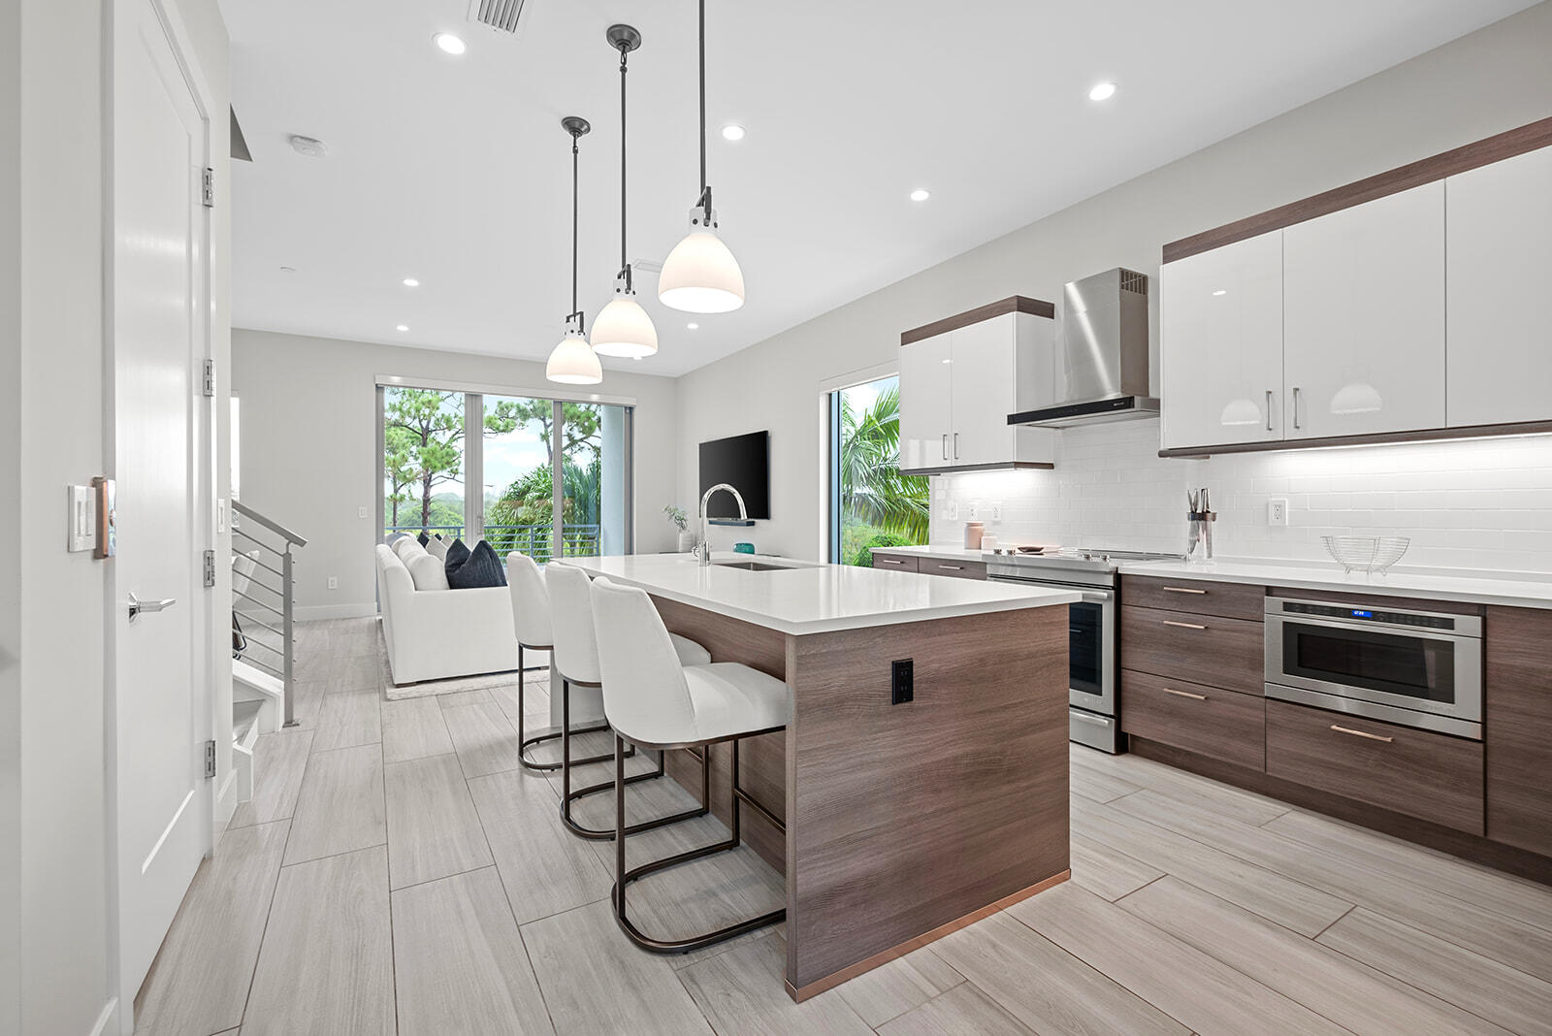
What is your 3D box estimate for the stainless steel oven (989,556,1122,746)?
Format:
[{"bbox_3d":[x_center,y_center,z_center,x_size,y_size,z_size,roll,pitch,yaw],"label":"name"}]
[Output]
[{"bbox_3d":[1.704,0.696,3.622,0.710,0.937,0.762,0,1,-32],"label":"stainless steel oven"}]

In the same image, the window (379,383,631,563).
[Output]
[{"bbox_3d":[-3.304,-0.212,8.300,3.100,2.675,0.120,0,0,-32],"label":"window"}]

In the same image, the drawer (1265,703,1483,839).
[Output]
[{"bbox_3d":[2.337,0.878,2.470,0.500,0.302,0.602,0,1,-31],"label":"drawer"}]

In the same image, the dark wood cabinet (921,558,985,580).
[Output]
[{"bbox_3d":[1.373,0.711,4.235,0.620,0.892,0.607,0,1,-32],"label":"dark wood cabinet"}]

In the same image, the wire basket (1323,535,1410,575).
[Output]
[{"bbox_3d":[2.468,0.163,2.712,0.270,0.158,0.270,0,0,-32],"label":"wire basket"}]

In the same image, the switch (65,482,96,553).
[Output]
[{"bbox_3d":[-1.295,0.003,1.212,0.009,0.119,0.118,0,0,-32],"label":"switch"}]

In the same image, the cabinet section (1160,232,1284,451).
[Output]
[{"bbox_3d":[2.091,-0.805,3.050,0.023,0.930,0.509,0,0,-32],"label":"cabinet section"}]

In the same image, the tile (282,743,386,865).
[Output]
[{"bbox_3d":[-1.825,1.161,2.728,0.302,0.010,1.179,0,1,-32],"label":"tile"}]

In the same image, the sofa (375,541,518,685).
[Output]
[{"bbox_3d":[-2.950,0.678,5.884,1.100,0.855,3.210,0,1,-32],"label":"sofa"}]

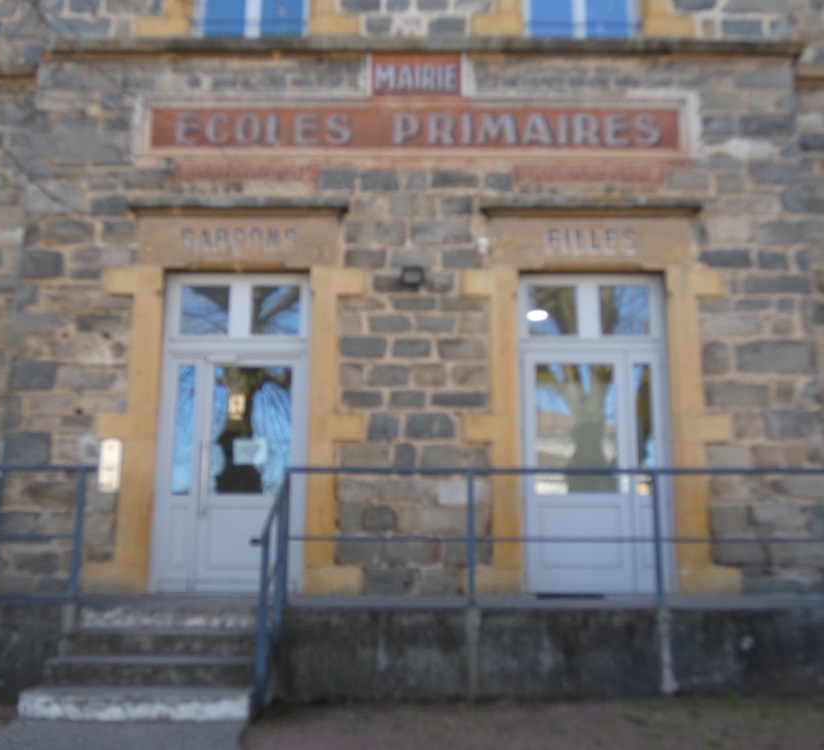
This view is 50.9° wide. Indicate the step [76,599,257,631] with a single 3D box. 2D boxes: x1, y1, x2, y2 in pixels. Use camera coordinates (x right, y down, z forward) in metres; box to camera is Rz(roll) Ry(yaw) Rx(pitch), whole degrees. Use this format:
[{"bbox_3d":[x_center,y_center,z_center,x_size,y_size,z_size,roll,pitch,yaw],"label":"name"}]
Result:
[{"bbox_3d":[-1.755,1.852,6.669,1.455,0.149,0.347,0,-10,0],"label":"step"}]

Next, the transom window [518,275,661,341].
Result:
[{"bbox_3d":[1.773,-0.648,8.554,1.375,0.647,0.080,0,-10,0],"label":"transom window"}]

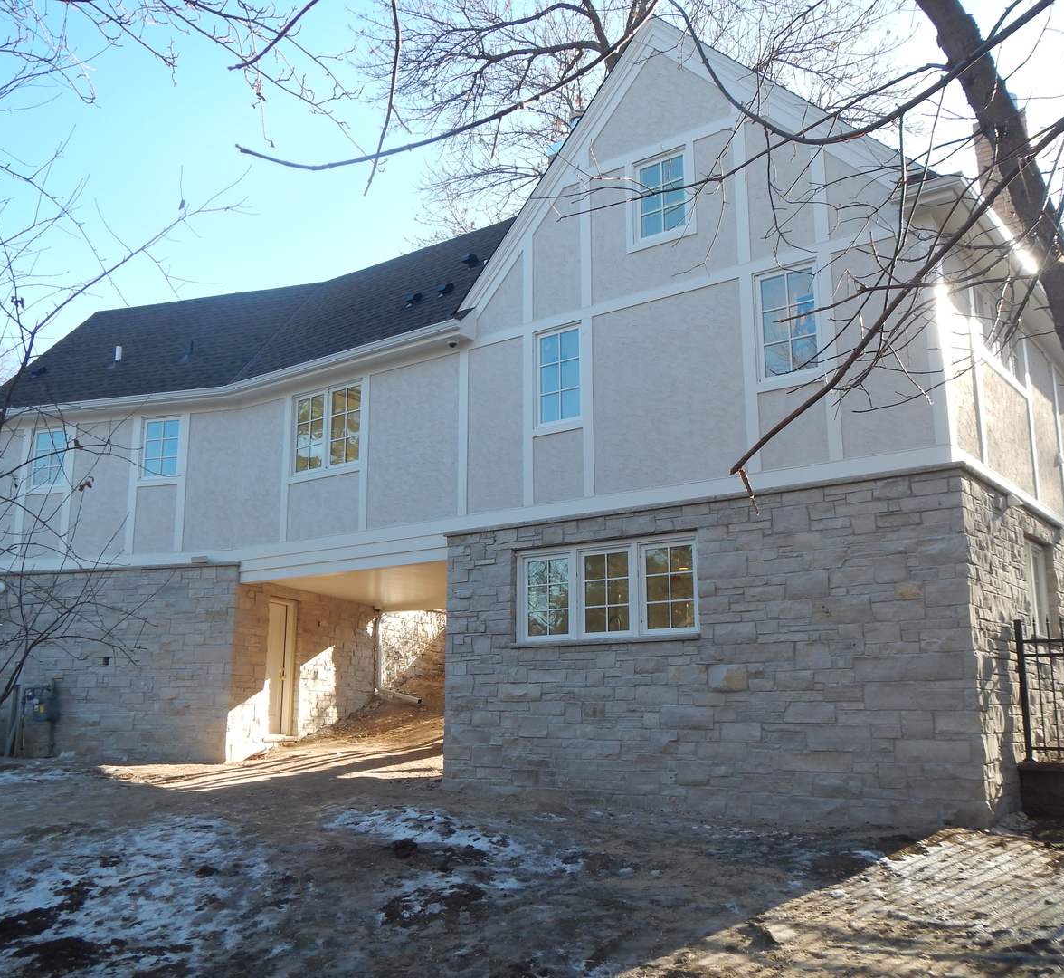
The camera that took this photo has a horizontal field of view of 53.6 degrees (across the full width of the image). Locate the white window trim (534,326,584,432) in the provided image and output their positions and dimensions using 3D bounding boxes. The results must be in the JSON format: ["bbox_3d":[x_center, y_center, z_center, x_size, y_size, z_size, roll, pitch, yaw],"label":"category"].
[{"bbox_3d":[0.308,-1.303,12.479,0.728,1.190,0.100,-9,-15,36],"label":"white window trim"}]

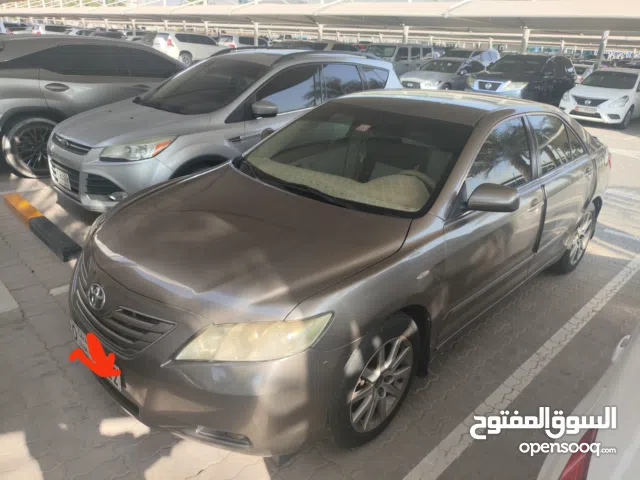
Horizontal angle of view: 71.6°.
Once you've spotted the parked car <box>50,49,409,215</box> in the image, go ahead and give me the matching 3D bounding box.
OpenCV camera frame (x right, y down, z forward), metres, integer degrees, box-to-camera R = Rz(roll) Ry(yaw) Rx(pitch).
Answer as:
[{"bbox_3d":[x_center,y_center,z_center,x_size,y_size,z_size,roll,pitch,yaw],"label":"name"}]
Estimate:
[{"bbox_3d":[-0.805,-1.475,5.452,1.870,1.680,4.520,22,30,36],"label":"parked car"}]

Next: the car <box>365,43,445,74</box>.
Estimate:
[{"bbox_3d":[2.897,-7.260,18.786,1.880,1.840,4.700,24,31,39],"label":"car"}]

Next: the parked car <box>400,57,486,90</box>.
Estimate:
[{"bbox_3d":[4.812,-5.967,16.548,4.750,1.450,1.830,-19,32,-41],"label":"parked car"}]

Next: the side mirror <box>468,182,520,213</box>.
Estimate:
[{"bbox_3d":[0.834,-0.198,2.121,0.140,0.150,0.220,-19,32,-41],"label":"side mirror"}]

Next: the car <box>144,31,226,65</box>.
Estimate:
[{"bbox_3d":[-7.391,-11.349,26.458,4.800,1.860,1.880,-19,33,-41],"label":"car"}]

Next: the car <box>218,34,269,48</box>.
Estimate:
[{"bbox_3d":[-4.709,-14.080,33.123,1.900,1.840,4.750,24,31,39],"label":"car"}]

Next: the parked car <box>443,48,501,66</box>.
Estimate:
[{"bbox_3d":[6.606,-7.889,20.621,4.700,1.800,1.870,-19,33,-41],"label":"parked car"}]

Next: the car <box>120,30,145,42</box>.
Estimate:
[{"bbox_3d":[-16.689,-19.437,43.612,1.880,1.800,4.700,24,31,39],"label":"car"}]

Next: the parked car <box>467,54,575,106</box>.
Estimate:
[{"bbox_3d":[6.647,-5.237,14.812,1.960,1.780,5.000,24,31,39],"label":"parked car"}]

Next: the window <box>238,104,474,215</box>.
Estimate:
[{"bbox_3d":[0.169,-0.560,2.651,1.440,0.110,0.840,25,61,40],"label":"window"}]

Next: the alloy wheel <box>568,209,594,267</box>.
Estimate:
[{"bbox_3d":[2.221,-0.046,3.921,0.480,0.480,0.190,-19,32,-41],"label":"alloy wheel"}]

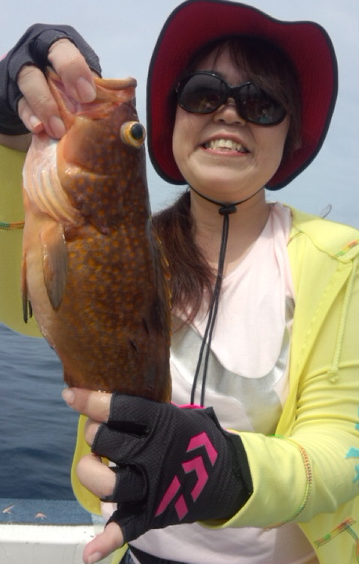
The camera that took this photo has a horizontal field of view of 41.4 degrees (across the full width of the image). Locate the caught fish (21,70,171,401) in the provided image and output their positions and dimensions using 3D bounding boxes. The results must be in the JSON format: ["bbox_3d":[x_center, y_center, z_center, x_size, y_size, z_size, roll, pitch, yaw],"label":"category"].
[{"bbox_3d":[-0.059,0.006,0.388,0.122,0.345,0.070,-4,0,-21],"label":"caught fish"}]

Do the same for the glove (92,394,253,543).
[{"bbox_3d":[-0.003,0.143,0.373,0.120,0.108,0.075,-16,-7,1],"label":"glove"}]

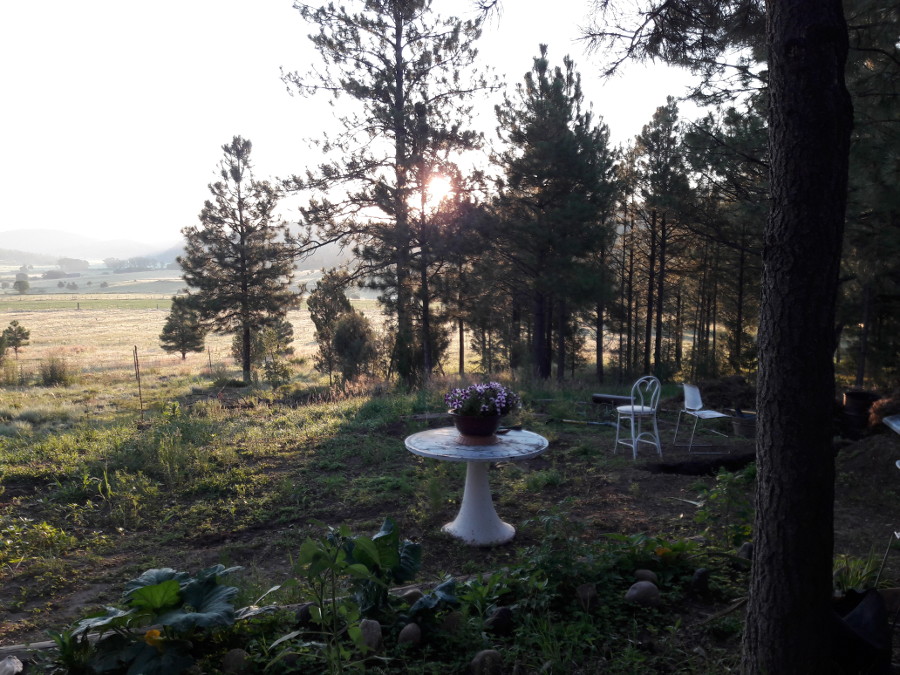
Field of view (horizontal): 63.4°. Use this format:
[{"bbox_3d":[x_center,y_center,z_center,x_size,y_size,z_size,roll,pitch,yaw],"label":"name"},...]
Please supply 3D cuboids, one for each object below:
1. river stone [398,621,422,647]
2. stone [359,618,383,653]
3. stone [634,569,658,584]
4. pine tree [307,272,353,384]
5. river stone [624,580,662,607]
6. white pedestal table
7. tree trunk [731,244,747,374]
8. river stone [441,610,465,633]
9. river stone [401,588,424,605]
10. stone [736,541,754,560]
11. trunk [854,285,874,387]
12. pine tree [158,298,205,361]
[{"bbox_3d":[-0.203,1.523,3.746,0.117,0.121,0.113,0,4,0],"label":"river stone"},{"bbox_3d":[-0.411,1.541,3.765,0.130,0.191,0.104,0,5,0],"label":"stone"},{"bbox_3d":[1.223,1.509,4.529,0.155,0.130,0.132,0,5,0],"label":"stone"},{"bbox_3d":[-2.849,-0.229,17.384,1.106,2.824,1.106,0,5,0],"label":"pine tree"},{"bbox_3d":[1.141,1.518,4.314,0.213,0.147,0.171,0,5,0],"label":"river stone"},{"bbox_3d":[0.210,1.179,5.740,1.125,0.730,1.125,0,5,0],"label":"white pedestal table"},{"bbox_3d":[7.344,-0.712,18.500,0.200,3.300,0.200,0,4,0],"label":"tree trunk"},{"bbox_3d":[0.013,1.512,3.862,0.121,0.115,0.112,0,4,0],"label":"river stone"},{"bbox_3d":[-0.216,1.545,4.319,0.160,0.092,0.136,0,5,0],"label":"river stone"},{"bbox_3d":[2.025,1.465,4.971,0.143,0.145,0.129,0,5,0],"label":"stone"},{"bbox_3d":[8.804,-0.064,15.500,0.190,2.200,0.190,4,4,0],"label":"trunk"},{"bbox_3d":[-16.902,-0.569,46.000,2.950,4.050,2.900,0,4,0],"label":"pine tree"}]

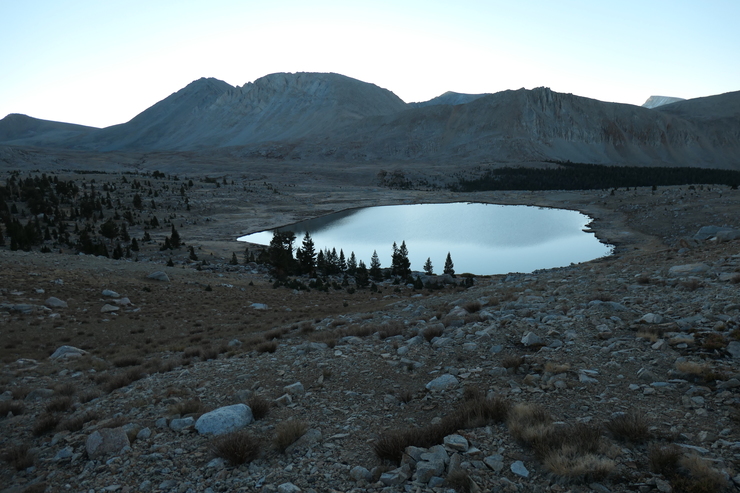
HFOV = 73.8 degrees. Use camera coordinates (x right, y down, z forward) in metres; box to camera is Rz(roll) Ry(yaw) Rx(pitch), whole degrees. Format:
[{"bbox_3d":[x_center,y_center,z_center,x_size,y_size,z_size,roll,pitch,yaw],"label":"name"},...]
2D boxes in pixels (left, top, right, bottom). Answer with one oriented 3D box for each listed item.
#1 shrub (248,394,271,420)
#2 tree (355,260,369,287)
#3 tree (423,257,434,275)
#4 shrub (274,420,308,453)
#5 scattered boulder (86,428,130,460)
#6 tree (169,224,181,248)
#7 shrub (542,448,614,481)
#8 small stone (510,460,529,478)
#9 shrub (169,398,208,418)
[{"bbox_3d":[-1.090,1.567,4.800,0.260,0.250,0.260,-2,11,-14],"label":"shrub"},{"bbox_3d":[-1.164,3.875,70.000,2.000,3.700,2.000,0,10,-1],"label":"tree"},{"bbox_3d":[13.403,4.353,113.000,2.400,4.200,2.300,0,11,0],"label":"tree"},{"bbox_3d":[-0.629,1.522,3.950,0.280,0.250,0.270,-2,10,-10],"label":"shrub"},{"bbox_3d":[-2.794,2.105,5.269,0.456,0.308,0.329,0,11,0],"label":"scattered boulder"},{"bbox_3d":[-43.492,-2.163,110.000,2.600,5.200,2.600,-4,11,-21],"label":"tree"},{"bbox_3d":[1.480,1.547,3.500,0.500,0.190,0.300,0,11,0],"label":"shrub"},{"bbox_3d":[1.061,1.583,3.500,0.130,0.070,0.140,0,11,0],"label":"small stone"},{"bbox_3d":[-2.473,2.207,6.719,0.520,0.230,0.400,0,11,0],"label":"shrub"}]

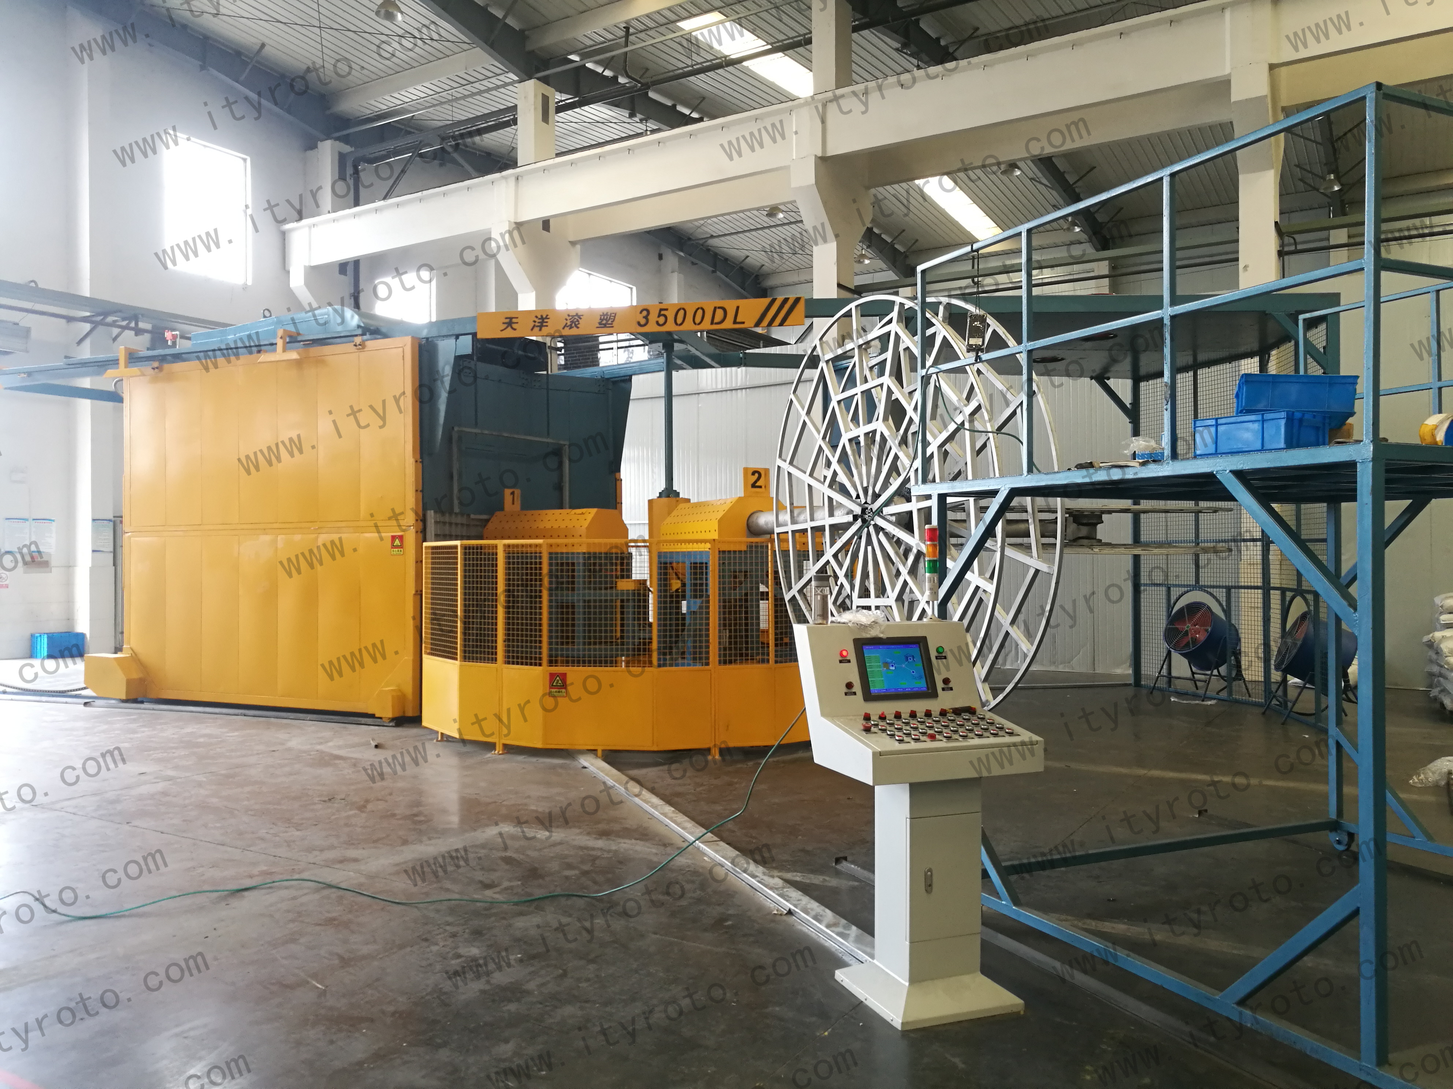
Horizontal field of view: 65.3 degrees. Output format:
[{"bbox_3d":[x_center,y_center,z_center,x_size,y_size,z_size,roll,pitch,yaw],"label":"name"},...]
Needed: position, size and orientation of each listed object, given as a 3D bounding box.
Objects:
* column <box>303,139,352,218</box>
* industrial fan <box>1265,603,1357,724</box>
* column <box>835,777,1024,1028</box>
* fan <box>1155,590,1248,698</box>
[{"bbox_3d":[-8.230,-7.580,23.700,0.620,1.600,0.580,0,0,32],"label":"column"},{"bbox_3d":[5.525,1.069,10.610,0.790,1.160,0.740,0,0,9],"label":"industrial fan"},{"bbox_3d":[0.714,1.199,4.046,0.470,0.820,0.480,0,0,-20],"label":"column"},{"bbox_3d":[5.210,1.081,12.460,0.790,1.160,0.740,0,0,-29],"label":"fan"}]

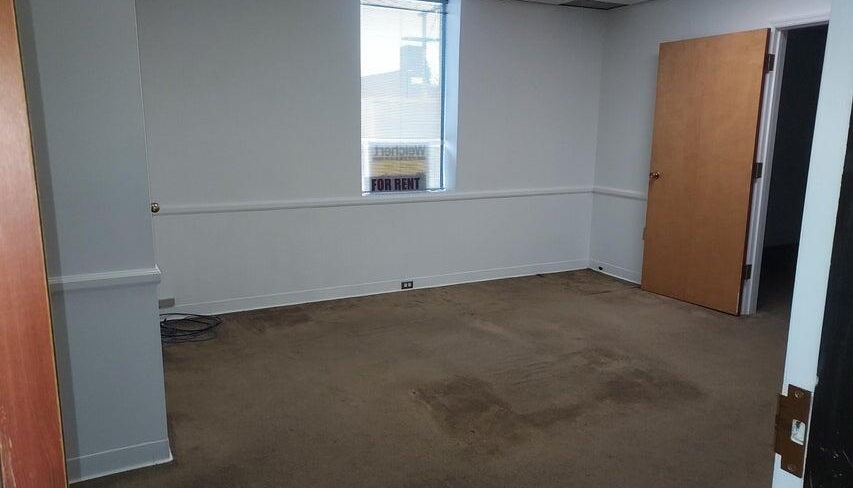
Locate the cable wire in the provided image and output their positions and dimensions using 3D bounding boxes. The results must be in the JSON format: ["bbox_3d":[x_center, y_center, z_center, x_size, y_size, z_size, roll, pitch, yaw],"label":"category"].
[{"bbox_3d":[-1.704,0.591,4.255,0.440,0.060,0.450,-5,14,-26],"label":"cable wire"}]

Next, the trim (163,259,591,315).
[{"bbox_3d":[-0.154,0.366,5.267,4.137,0.102,0.016,-5,13,-26],"label":"trim"}]

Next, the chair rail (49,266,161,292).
[{"bbox_3d":[-1.310,0.158,2.403,0.430,0.068,0.035,-5,14,-26],"label":"chair rail"}]

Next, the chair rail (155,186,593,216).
[{"bbox_3d":[-0.152,-0.399,5.130,4.157,0.073,0.030,-5,14,-26],"label":"chair rail"}]

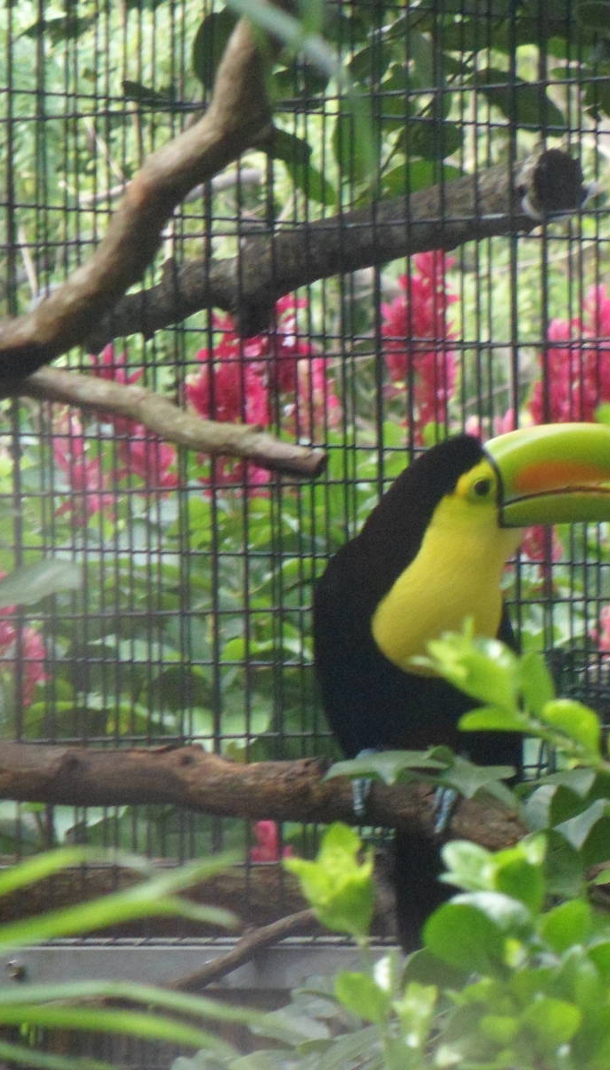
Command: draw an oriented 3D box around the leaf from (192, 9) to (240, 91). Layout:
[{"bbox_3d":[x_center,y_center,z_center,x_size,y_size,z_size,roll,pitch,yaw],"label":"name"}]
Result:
[{"bbox_3d":[-0.054,-0.312,7.150,0.038,0.054,0.015,6,0,0],"label":"leaf"}]

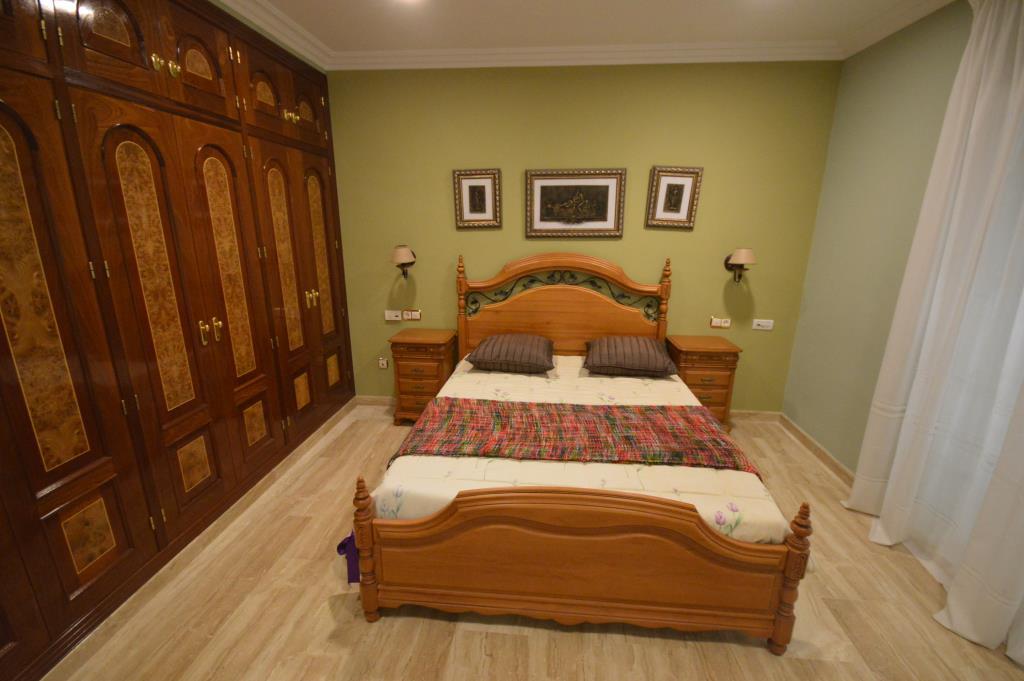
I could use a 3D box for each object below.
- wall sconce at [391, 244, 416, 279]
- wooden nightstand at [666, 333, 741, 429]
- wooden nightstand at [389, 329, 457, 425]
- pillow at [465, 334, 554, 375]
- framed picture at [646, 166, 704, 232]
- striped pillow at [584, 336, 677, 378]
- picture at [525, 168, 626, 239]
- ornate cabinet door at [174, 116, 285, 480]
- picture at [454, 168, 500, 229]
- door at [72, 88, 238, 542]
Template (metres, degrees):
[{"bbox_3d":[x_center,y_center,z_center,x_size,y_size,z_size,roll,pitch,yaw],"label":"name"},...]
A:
[{"bbox_3d":[-0.816,-0.595,3.221,0.170,0.235,0.210,2,15,4],"label":"wall sconce"},{"bbox_3d":[1.382,0.361,3.186,0.430,0.680,0.390,2,15,4],"label":"wooden nightstand"},{"bbox_3d":[-0.692,0.300,3.461,0.445,0.700,0.380,2,15,4],"label":"wooden nightstand"},{"bbox_3d":[-0.004,0.086,3.196,0.620,0.160,0.410,2,27,4],"label":"pillow"},{"bbox_3d":[1.152,-1.007,3.034,0.343,0.423,0.035,3,15,4],"label":"framed picture"},{"bbox_3d":[0.834,0.108,3.074,0.600,0.150,0.390,2,25,4],"label":"striped pillow"},{"bbox_3d":[0.455,-0.984,3.099,0.705,0.480,0.035,2,15,4],"label":"picture"},{"bbox_3d":[-1.421,-0.153,2.216,0.035,1.765,0.425,2,15,4],"label":"ornate cabinet door"},{"bbox_3d":[-0.247,-1.034,3.146,0.343,0.425,0.035,2,15,4],"label":"picture"},{"bbox_3d":[-1.525,-0.046,1.895,0.040,1.820,0.440,2,15,4],"label":"door"}]

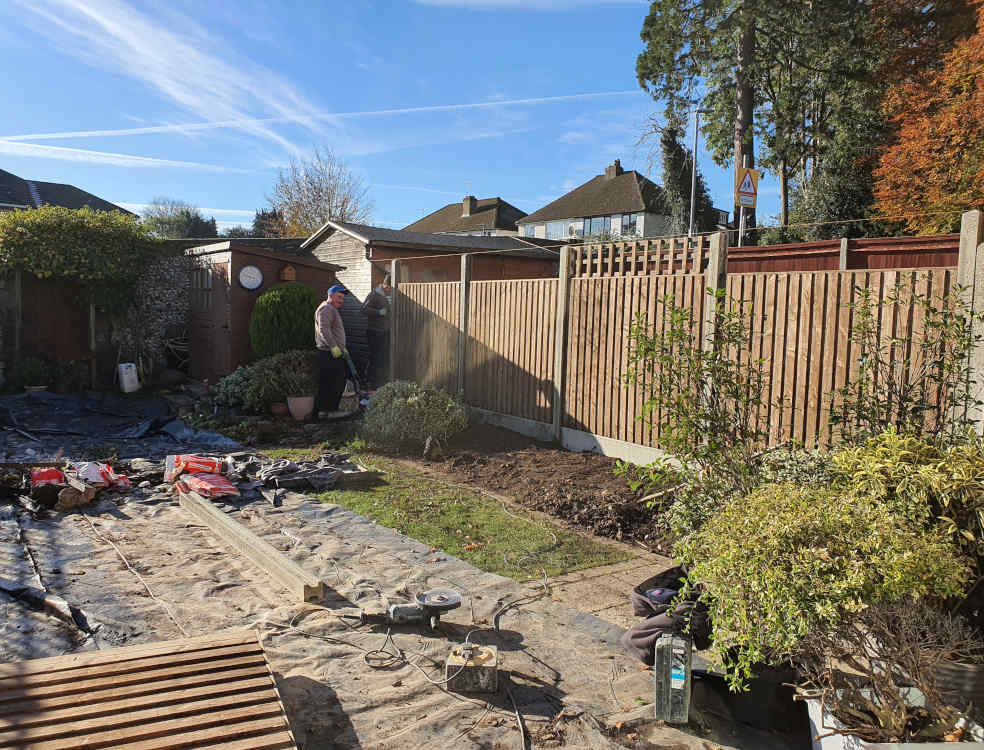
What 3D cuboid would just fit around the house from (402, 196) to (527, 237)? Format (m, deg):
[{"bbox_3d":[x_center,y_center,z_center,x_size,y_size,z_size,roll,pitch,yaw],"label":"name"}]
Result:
[{"bbox_3d":[-1.409,-9.512,58.833,8.200,8.700,12.300,-1,5,-45],"label":"house"}]

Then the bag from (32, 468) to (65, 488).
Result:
[{"bbox_3d":[-3.749,0.883,6.350,0.300,0.170,0.260,1,4,-22],"label":"bag"}]

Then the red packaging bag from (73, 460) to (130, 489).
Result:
[{"bbox_3d":[-3.345,0.859,6.450,0.440,0.200,0.300,1,4,-11],"label":"red packaging bag"}]

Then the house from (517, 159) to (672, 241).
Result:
[{"bbox_3d":[8.519,-10.135,52.562,8.500,9.600,11.400,-1,5,-42],"label":"house"}]

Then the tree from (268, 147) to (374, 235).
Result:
[{"bbox_3d":[-8.882,-7.346,39.645,5.200,9.500,5.000,1,4,-11],"label":"tree"}]

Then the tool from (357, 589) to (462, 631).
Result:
[{"bbox_3d":[-0.429,1.233,3.950,0.540,0.170,0.250,2,4,5],"label":"tool"}]

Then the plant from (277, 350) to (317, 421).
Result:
[{"bbox_3d":[-2.538,0.136,9.750,0.520,0.900,0.500,1,4,-17],"label":"plant"}]

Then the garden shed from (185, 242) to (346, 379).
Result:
[{"bbox_3d":[-3.724,-0.984,12.195,1.750,2.080,2.100,-1,4,-37],"label":"garden shed"}]

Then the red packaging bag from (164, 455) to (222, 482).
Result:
[{"bbox_3d":[-2.643,0.828,6.650,0.480,0.220,0.300,1,4,-17],"label":"red packaging bag"}]

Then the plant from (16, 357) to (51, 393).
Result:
[{"bbox_3d":[-6.776,-0.007,11.100,0.500,0.540,0.480,1,4,-22],"label":"plant"}]

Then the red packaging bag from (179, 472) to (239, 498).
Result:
[{"bbox_3d":[-2.416,0.942,6.400,0.460,0.120,0.360,3,4,19],"label":"red packaging bag"}]

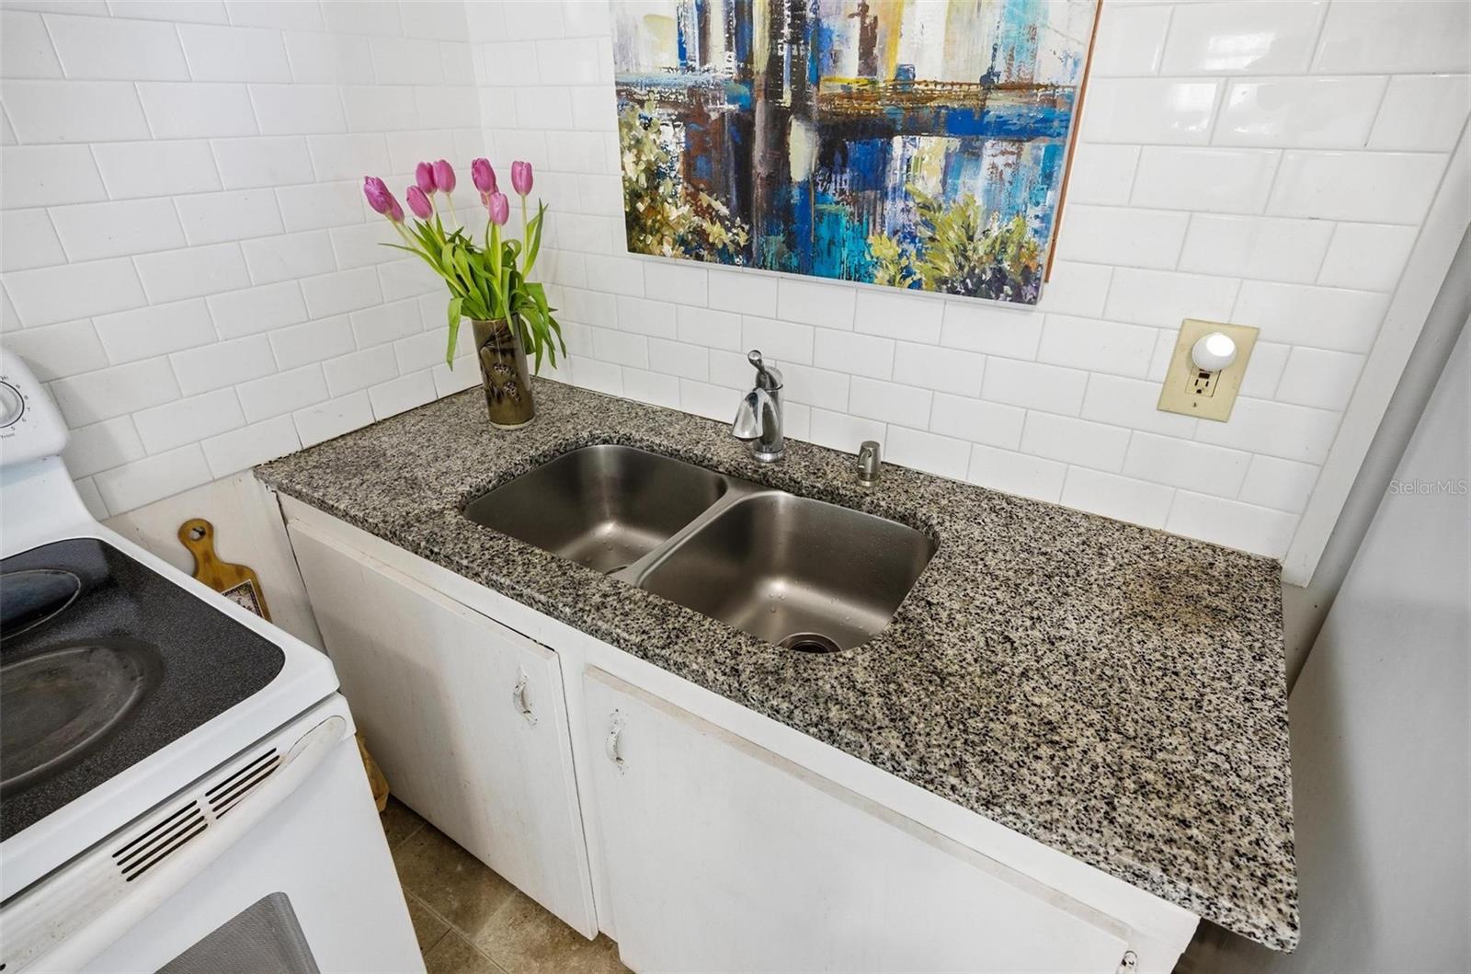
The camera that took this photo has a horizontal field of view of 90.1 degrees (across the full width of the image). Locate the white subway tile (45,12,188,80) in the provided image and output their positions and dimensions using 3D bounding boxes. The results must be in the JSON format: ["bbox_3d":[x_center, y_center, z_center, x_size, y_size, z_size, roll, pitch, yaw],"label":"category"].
[{"bbox_3d":[-0.868,-0.618,1.038,0.010,0.075,0.153,16,32,28],"label":"white subway tile"}]

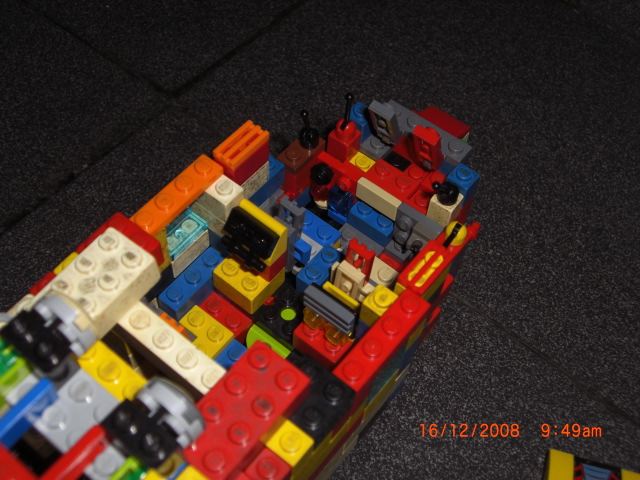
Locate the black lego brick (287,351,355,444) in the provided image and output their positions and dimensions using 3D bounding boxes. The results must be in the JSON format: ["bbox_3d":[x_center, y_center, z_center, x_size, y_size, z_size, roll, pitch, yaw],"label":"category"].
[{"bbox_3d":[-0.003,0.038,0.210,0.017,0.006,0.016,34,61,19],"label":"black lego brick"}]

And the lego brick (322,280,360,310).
[{"bbox_3d":[0.006,0.016,0.248,0.012,0.004,0.004,35,63,17],"label":"lego brick"}]

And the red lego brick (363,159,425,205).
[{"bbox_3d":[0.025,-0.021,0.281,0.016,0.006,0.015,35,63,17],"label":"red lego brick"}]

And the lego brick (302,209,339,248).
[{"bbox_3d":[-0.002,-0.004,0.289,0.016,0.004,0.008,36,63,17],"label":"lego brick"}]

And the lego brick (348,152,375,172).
[{"bbox_3d":[0.014,-0.023,0.282,0.008,0.007,0.008,34,61,19],"label":"lego brick"}]

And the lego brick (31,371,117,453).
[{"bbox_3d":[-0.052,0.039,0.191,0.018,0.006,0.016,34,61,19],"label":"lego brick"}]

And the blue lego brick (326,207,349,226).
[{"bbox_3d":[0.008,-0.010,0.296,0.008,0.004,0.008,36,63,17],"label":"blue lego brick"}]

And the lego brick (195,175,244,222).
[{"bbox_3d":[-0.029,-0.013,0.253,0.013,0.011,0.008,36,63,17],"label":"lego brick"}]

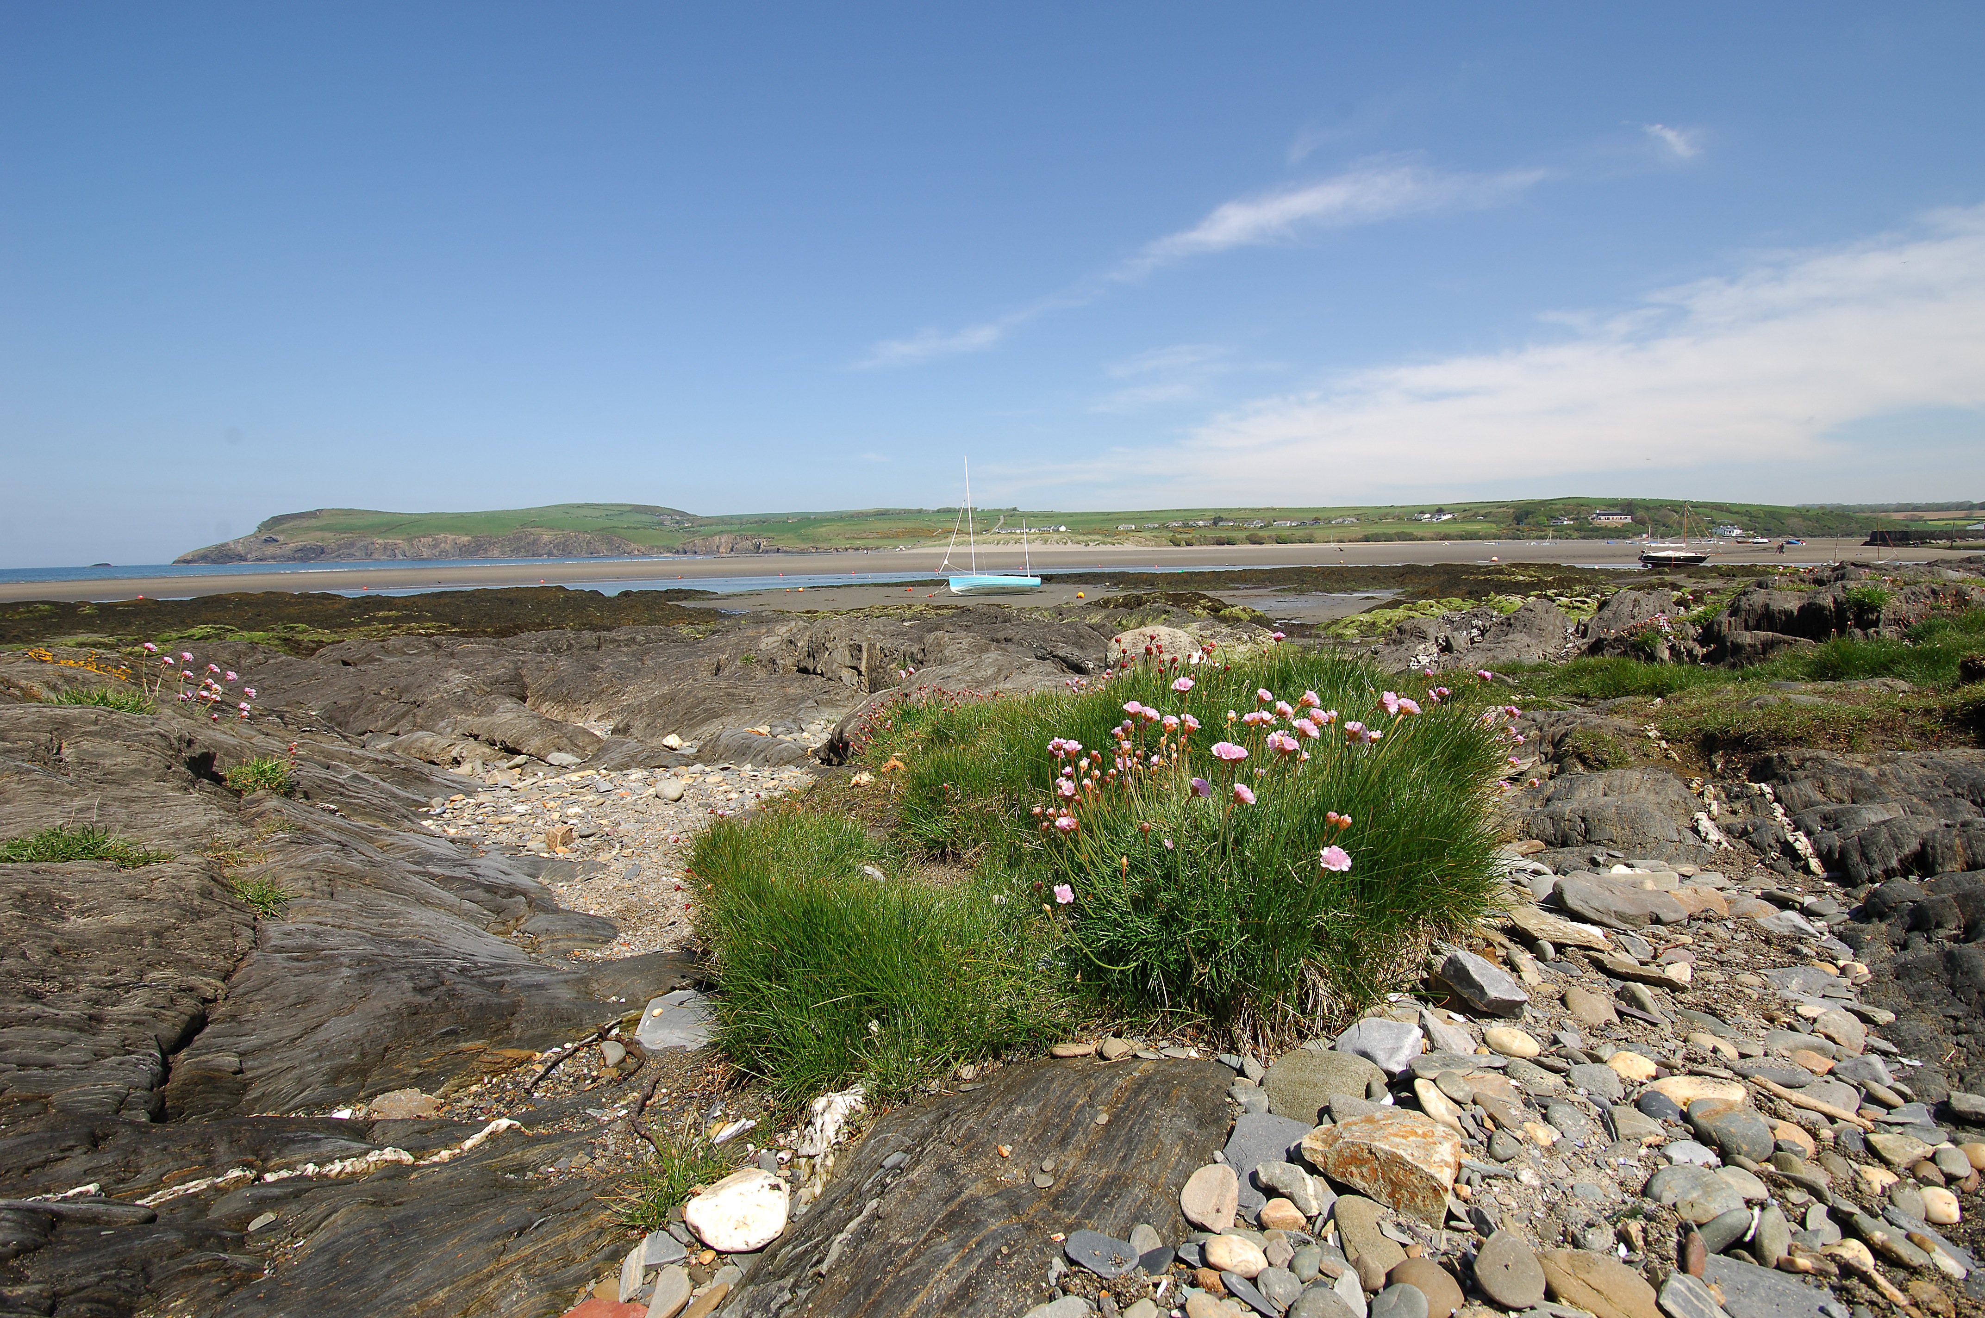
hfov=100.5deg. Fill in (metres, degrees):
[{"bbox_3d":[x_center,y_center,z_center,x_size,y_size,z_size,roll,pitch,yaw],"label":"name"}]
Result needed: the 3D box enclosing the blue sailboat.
[{"bbox_3d":[-0.156,-7.300,45.505,5.650,7.500,1.950,-1,8,-2],"label":"blue sailboat"}]

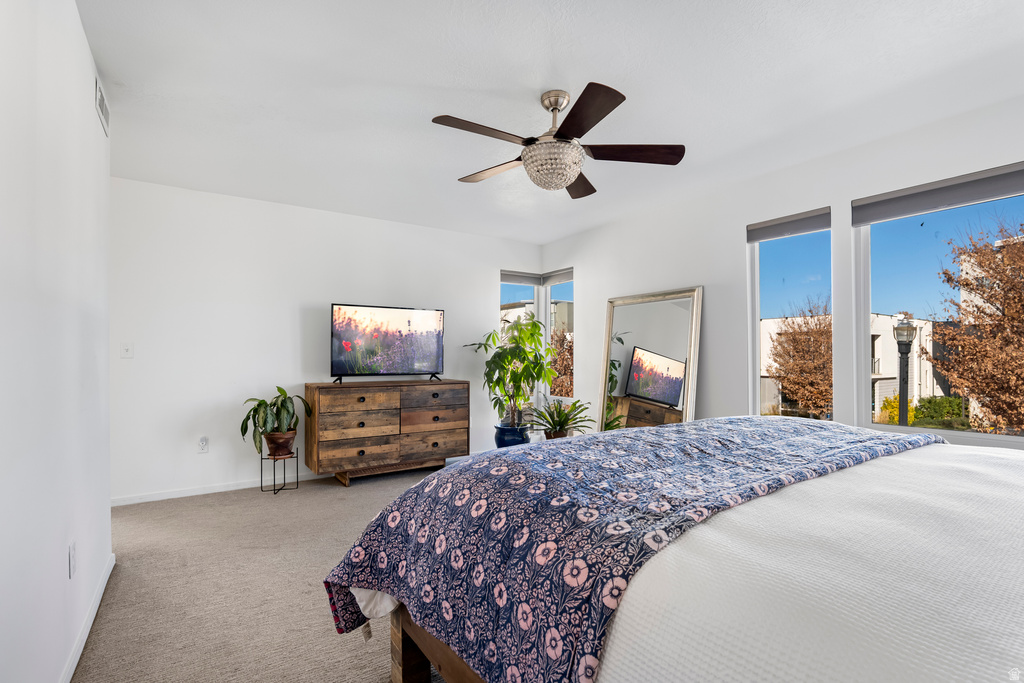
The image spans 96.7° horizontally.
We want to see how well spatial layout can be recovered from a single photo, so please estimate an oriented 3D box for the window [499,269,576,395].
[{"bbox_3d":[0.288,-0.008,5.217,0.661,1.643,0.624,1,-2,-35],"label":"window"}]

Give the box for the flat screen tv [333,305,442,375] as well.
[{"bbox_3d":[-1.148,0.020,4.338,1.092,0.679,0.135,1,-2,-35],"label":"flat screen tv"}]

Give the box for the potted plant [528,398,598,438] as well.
[{"bbox_3d":[0.540,0.921,4.783,0.655,0.641,0.620,0,-1,6],"label":"potted plant"}]

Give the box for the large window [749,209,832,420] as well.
[{"bbox_3d":[2.017,-0.169,3.301,0.104,1.472,0.562,1,-2,-35],"label":"large window"}]

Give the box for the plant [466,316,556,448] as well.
[{"bbox_3d":[-0.007,0.469,4.897,0.913,1.541,0.780,0,-1,0],"label":"plant"}]

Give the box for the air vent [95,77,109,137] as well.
[{"bbox_3d":[-1.957,-1.116,2.164,0.026,0.146,0.406,1,-2,-35],"label":"air vent"}]

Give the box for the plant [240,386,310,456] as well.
[{"bbox_3d":[-1.919,0.656,3.687,0.527,0.552,0.480,1,-2,-27],"label":"plant"}]

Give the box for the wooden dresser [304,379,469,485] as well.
[{"bbox_3d":[-1.119,0.813,4.251,1.397,0.837,0.461,1,-2,-35],"label":"wooden dresser"}]

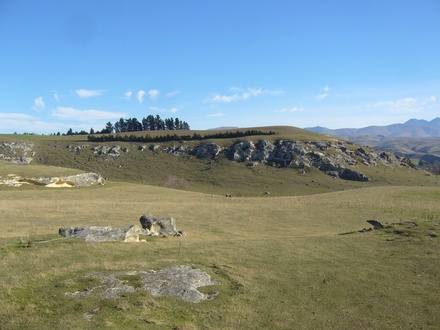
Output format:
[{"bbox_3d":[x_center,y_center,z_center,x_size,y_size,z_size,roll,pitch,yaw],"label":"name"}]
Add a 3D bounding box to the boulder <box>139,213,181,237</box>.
[{"bbox_3d":[-5.600,5.480,40.600,3.500,1.850,2.400,0,3,0],"label":"boulder"}]

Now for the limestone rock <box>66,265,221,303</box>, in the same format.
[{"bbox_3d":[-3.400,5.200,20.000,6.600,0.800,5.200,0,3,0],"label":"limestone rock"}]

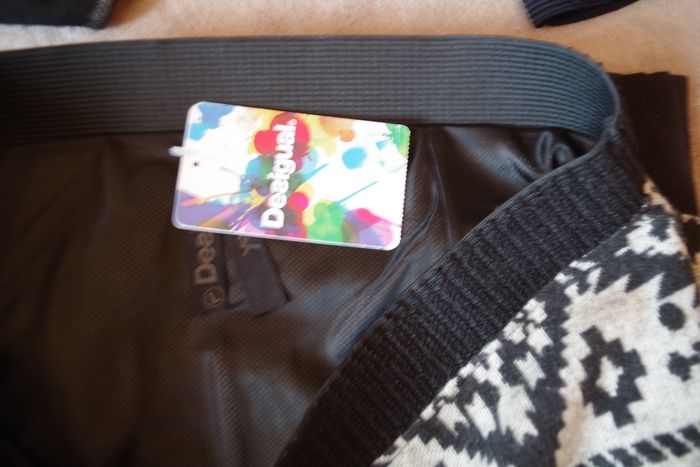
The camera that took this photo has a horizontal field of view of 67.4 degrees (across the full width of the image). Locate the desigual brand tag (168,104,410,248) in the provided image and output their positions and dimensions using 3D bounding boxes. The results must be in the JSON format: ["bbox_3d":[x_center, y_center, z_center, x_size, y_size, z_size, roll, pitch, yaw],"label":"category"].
[{"bbox_3d":[-0.024,-0.025,0.227,0.097,0.002,0.057,6,81,-1],"label":"desigual brand tag"}]

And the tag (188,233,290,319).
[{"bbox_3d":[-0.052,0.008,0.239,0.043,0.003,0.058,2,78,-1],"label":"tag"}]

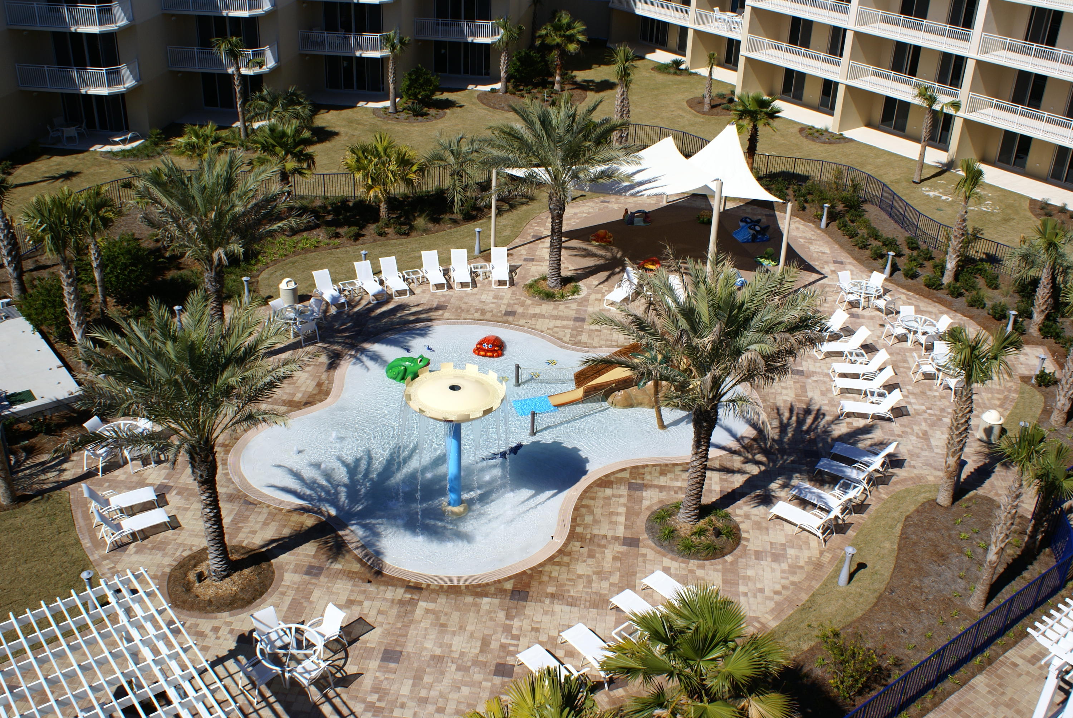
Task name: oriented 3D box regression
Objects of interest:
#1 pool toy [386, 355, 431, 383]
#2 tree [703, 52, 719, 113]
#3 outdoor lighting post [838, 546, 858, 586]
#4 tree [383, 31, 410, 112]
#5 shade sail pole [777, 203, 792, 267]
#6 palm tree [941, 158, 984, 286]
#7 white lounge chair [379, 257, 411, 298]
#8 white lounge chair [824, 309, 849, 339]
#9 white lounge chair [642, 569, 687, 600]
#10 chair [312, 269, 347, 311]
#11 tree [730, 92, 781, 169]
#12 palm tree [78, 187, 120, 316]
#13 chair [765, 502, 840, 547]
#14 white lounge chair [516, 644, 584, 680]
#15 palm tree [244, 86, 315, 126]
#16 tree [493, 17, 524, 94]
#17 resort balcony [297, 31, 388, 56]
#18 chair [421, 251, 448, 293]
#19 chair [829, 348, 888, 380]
[{"bbox_3d":[-4.106,0.252,34.204,1.480,0.820,0.920,5,27,6],"label":"pool toy"},{"bbox_3d":[10.474,-16.719,64.764,0.950,3.400,0.950,2,27,0],"label":"tree"},{"bbox_3d":[7.591,5.079,26.185,0.290,1.080,0.290,1,29,0],"label":"outdoor lighting post"},{"bbox_3d":[-8.319,-16.754,62.864,1.700,4.700,1.700,2,27,-1],"label":"tree"},{"bbox_3d":[9.154,-3.992,39.706,0.160,3.720,0.160,1,27,0],"label":"shade sail pole"},{"bbox_3d":[16.332,-5.204,41.386,1.350,4.950,1.350,2,27,-1],"label":"palm tree"},{"bbox_3d":[-5.263,-3.027,39.815,0.680,0.960,1.700,-10,30,-22],"label":"white lounge chair"},{"bbox_3d":[9.893,-1.085,37.049,1.750,0.960,0.680,-9,29,-21],"label":"white lounge chair"},{"bbox_3d":[3.241,5.207,24.450,0.674,0.926,1.711,-22,36,-39],"label":"white lounge chair"},{"bbox_3d":[-7.457,-2.480,38.846,0.674,0.926,1.711,-15,31,-30],"label":"chair"},{"bbox_3d":[10.897,-11.025,53.564,2.616,4.226,2.616,2,27,0],"label":"tree"},{"bbox_3d":[-14.659,-3.566,36.075,1.700,4.500,1.600,2,27,-1],"label":"palm tree"},{"bbox_3d":[6.765,3.860,26.901,1.780,0.960,0.680,24,34,36],"label":"chair"},{"bbox_3d":[0.330,6.389,22.215,0.670,0.900,1.740,-17,33,-33],"label":"white lounge chair"},{"bbox_3d":[-13.548,-12.924,56.965,3.522,2.818,3.421,2,27,0],"label":"palm tree"},{"bbox_3d":[-1.756,-18.853,66.736,2.000,4.500,2.000,2,27,0],"label":"tree"},{"bbox_3d":[-10.523,-17.995,60.704,5.200,1.300,2.100,4,29,5],"label":"resort balcony"},{"bbox_3d":[-3.858,-3.323,40.493,0.680,0.960,1.700,-7,29,-17],"label":"chair"},{"bbox_3d":[10.591,0.175,35.192,1.740,0.900,0.670,2,27,0],"label":"chair"}]

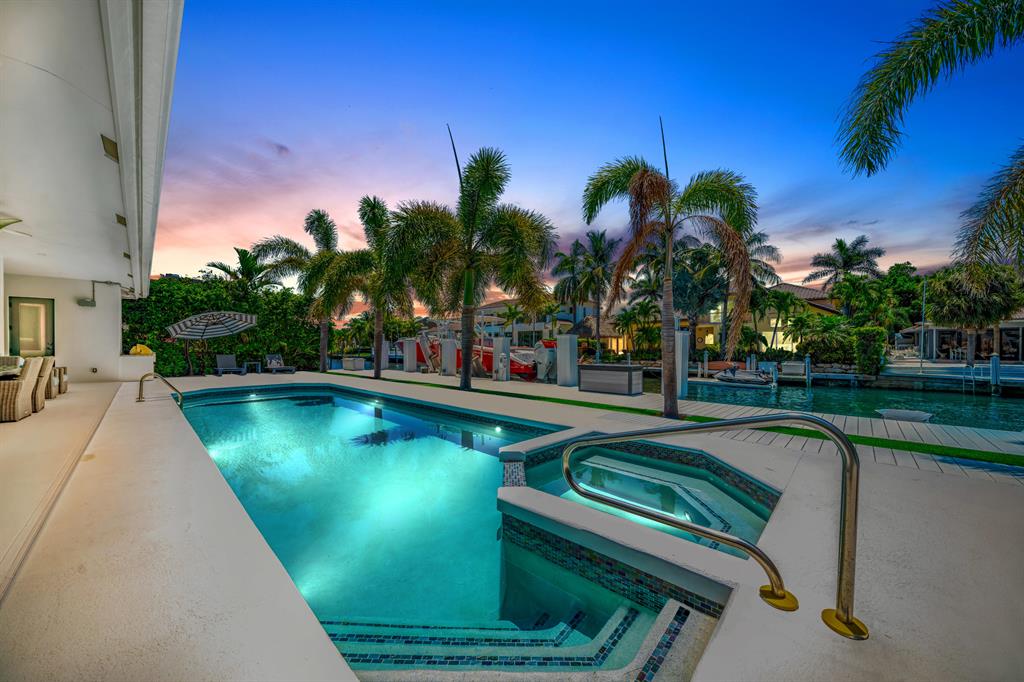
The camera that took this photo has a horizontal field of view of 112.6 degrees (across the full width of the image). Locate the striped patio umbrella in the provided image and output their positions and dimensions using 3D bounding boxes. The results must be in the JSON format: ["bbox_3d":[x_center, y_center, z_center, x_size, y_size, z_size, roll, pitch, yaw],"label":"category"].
[{"bbox_3d":[-11.360,0.100,12.900,2.600,2.500,2.500,1,-1,-44],"label":"striped patio umbrella"}]

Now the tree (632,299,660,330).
[{"bbox_3d":[10.900,-1.450,27.800,2.400,3.900,2.400,1,-1,-44],"label":"tree"}]

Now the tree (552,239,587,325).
[{"bbox_3d":[7.700,-5.461,44.112,5.200,15.200,5.200,0,-1,10],"label":"tree"}]

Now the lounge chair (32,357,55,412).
[{"bbox_3d":[-8.100,0.707,5.608,0.650,0.900,0.700,-1,-1,43],"label":"lounge chair"}]

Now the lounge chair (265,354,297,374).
[{"bbox_3d":[-10.200,1.010,15.000,0.720,0.800,1.750,1,-1,-44],"label":"lounge chair"}]

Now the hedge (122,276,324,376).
[{"bbox_3d":[-11.800,-0.450,14.650,6.900,3.750,1.500,1,-1,-44],"label":"hedge"}]

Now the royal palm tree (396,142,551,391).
[{"bbox_3d":[-1.030,-1.930,9.100,4.400,6.500,4.300,0,-1,0],"label":"royal palm tree"}]

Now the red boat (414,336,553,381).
[{"bbox_3d":[-2.300,0.567,15.592,9.000,1.750,2.600,-1,-1,43],"label":"red boat"}]

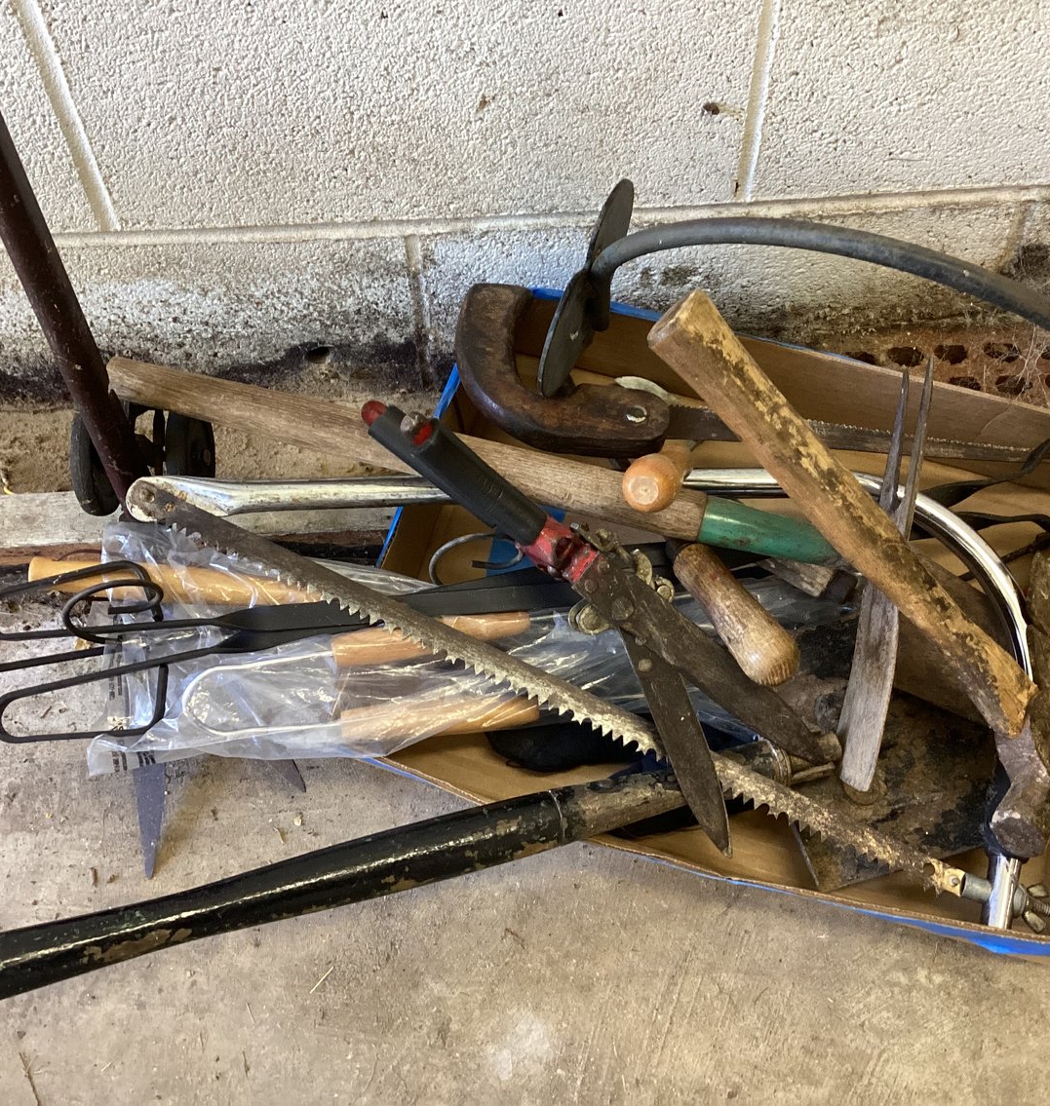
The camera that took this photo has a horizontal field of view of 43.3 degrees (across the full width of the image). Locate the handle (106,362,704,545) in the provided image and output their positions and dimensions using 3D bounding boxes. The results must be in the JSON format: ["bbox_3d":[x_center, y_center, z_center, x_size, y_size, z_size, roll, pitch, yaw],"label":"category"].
[{"bbox_3d":[-0.076,-0.069,0.849,0.395,0.038,0.038,13,57,1],"label":"handle"}]

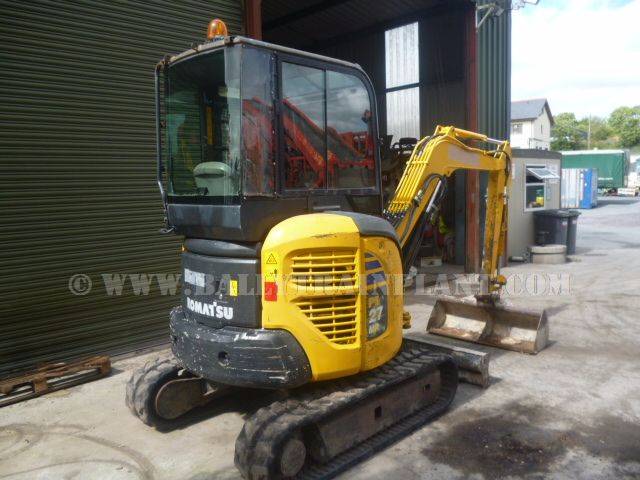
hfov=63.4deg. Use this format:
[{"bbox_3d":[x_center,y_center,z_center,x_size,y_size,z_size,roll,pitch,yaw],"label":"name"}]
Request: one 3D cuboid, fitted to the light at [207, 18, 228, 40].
[{"bbox_3d":[-0.673,-1.376,3.400,0.138,0.170,0.138,-2,6,0],"label":"light"}]

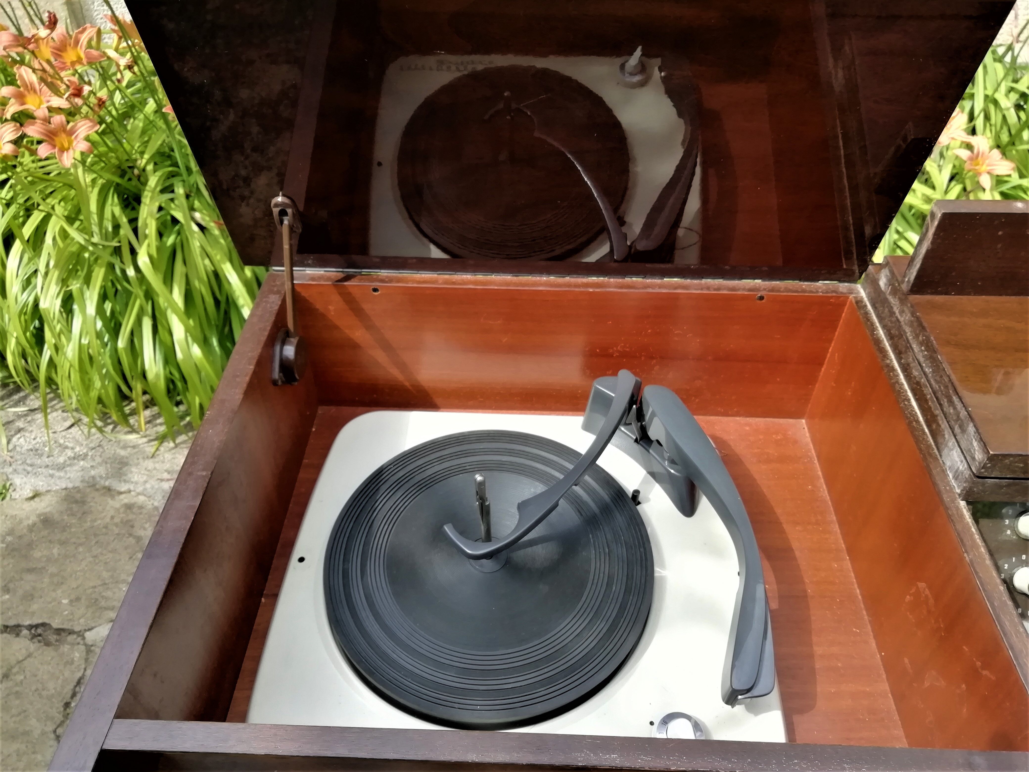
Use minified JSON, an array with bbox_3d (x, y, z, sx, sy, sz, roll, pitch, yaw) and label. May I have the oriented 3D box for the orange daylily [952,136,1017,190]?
[{"bbox_3d":[0.789,-0.374,1.300,0.097,0.086,0.060,14,19,11],"label":"orange daylily"}]

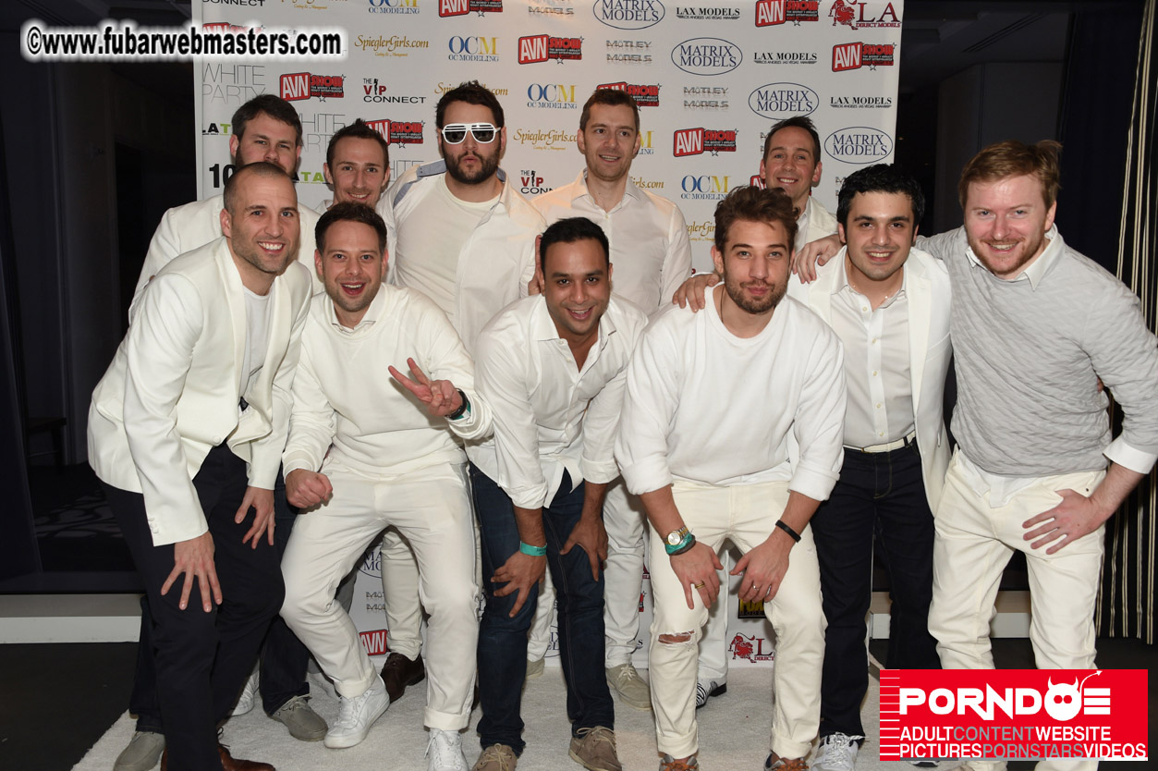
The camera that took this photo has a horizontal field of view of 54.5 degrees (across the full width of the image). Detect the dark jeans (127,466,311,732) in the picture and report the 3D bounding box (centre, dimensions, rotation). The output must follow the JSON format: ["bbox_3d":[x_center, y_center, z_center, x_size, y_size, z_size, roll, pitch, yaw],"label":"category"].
[{"bbox_3d":[-0.994,0.484,3.120,0.460,0.880,0.360,0,8,-9],"label":"dark jeans"}]

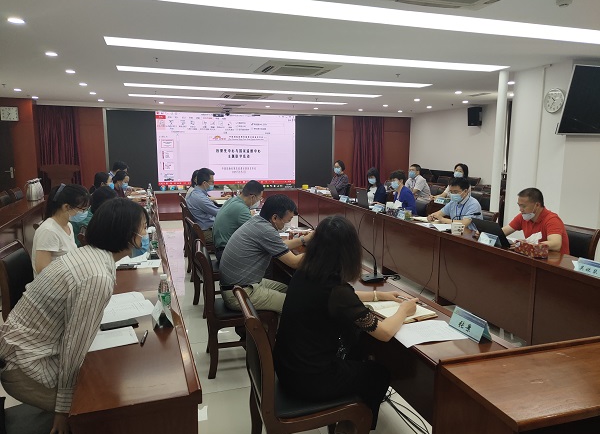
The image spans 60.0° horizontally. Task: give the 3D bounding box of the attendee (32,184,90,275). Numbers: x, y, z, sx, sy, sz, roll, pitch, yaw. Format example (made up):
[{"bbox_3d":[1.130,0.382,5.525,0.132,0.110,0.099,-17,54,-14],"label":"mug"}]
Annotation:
[{"bbox_3d":[-1.331,0.470,3.281,0.660,1.320,0.470,0,8,-7],"label":"attendee"}]

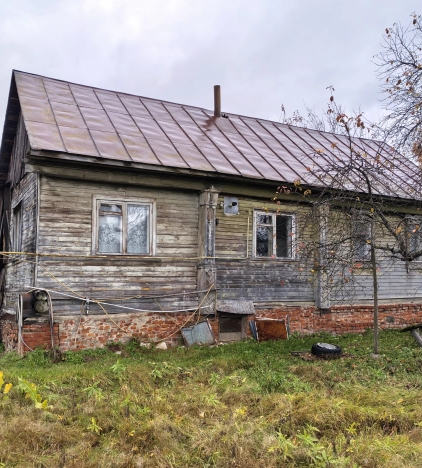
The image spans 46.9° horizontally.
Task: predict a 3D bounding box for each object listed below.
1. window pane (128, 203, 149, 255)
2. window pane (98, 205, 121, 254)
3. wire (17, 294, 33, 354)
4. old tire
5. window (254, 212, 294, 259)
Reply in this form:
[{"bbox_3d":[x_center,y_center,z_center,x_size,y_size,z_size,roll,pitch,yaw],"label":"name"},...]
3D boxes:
[{"bbox_3d":[-1.630,-0.118,10.872,0.539,1.132,0.070,3,-7,-31],"label":"window pane"},{"bbox_3d":[-2.183,-0.141,10.532,0.551,1.129,0.070,3,-7,-31],"label":"window pane"},{"bbox_3d":[-3.472,1.687,9.146,0.291,1.097,0.080,3,-7,-31],"label":"wire"},{"bbox_3d":[2.237,2.233,9.410,0.580,0.190,0.580,9,-3,-31],"label":"old tire"},{"bbox_3d":[1.699,0.043,12.890,1.296,1.264,0.100,3,-7,-31],"label":"window"}]

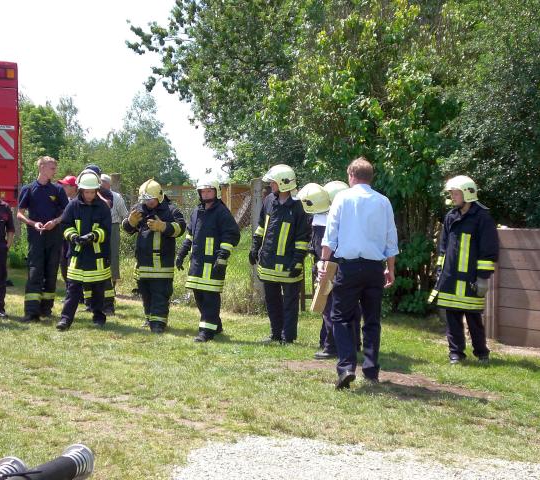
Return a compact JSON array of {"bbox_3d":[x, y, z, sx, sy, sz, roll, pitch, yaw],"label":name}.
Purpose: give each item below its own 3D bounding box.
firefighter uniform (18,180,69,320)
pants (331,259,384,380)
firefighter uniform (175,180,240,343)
[{"bbox_3d":[-2.479,0.120,12.750,0.540,1.520,0.380,-1,4,-9],"label":"firefighter uniform"},{"bbox_3d":[0.702,0.626,9.350,0.430,0.980,0.360,0,3,0],"label":"pants"},{"bbox_3d":[-0.649,0.222,12.300,0.580,1.680,0.450,2,4,32],"label":"firefighter uniform"}]

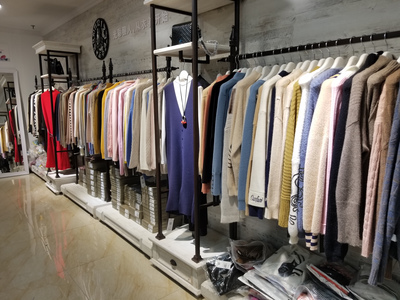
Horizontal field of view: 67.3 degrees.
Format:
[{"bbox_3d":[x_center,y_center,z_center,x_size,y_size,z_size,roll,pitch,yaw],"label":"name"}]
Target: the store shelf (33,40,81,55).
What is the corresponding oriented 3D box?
[{"bbox_3d":[-2.131,-1.475,4.449,0.503,0.129,0.612,-8,12,-40],"label":"store shelf"}]

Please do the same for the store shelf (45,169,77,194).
[{"bbox_3d":[-2.112,0.502,4.787,0.462,0.197,0.626,-8,12,-40],"label":"store shelf"}]

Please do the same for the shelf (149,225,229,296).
[{"bbox_3d":[-0.051,0.869,2.476,0.469,0.193,0.632,-8,12,-40],"label":"shelf"}]

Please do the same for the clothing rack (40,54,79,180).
[{"bbox_3d":[-2.110,-0.506,4.611,0.422,1.863,0.503,-8,12,-40],"label":"clothing rack"}]

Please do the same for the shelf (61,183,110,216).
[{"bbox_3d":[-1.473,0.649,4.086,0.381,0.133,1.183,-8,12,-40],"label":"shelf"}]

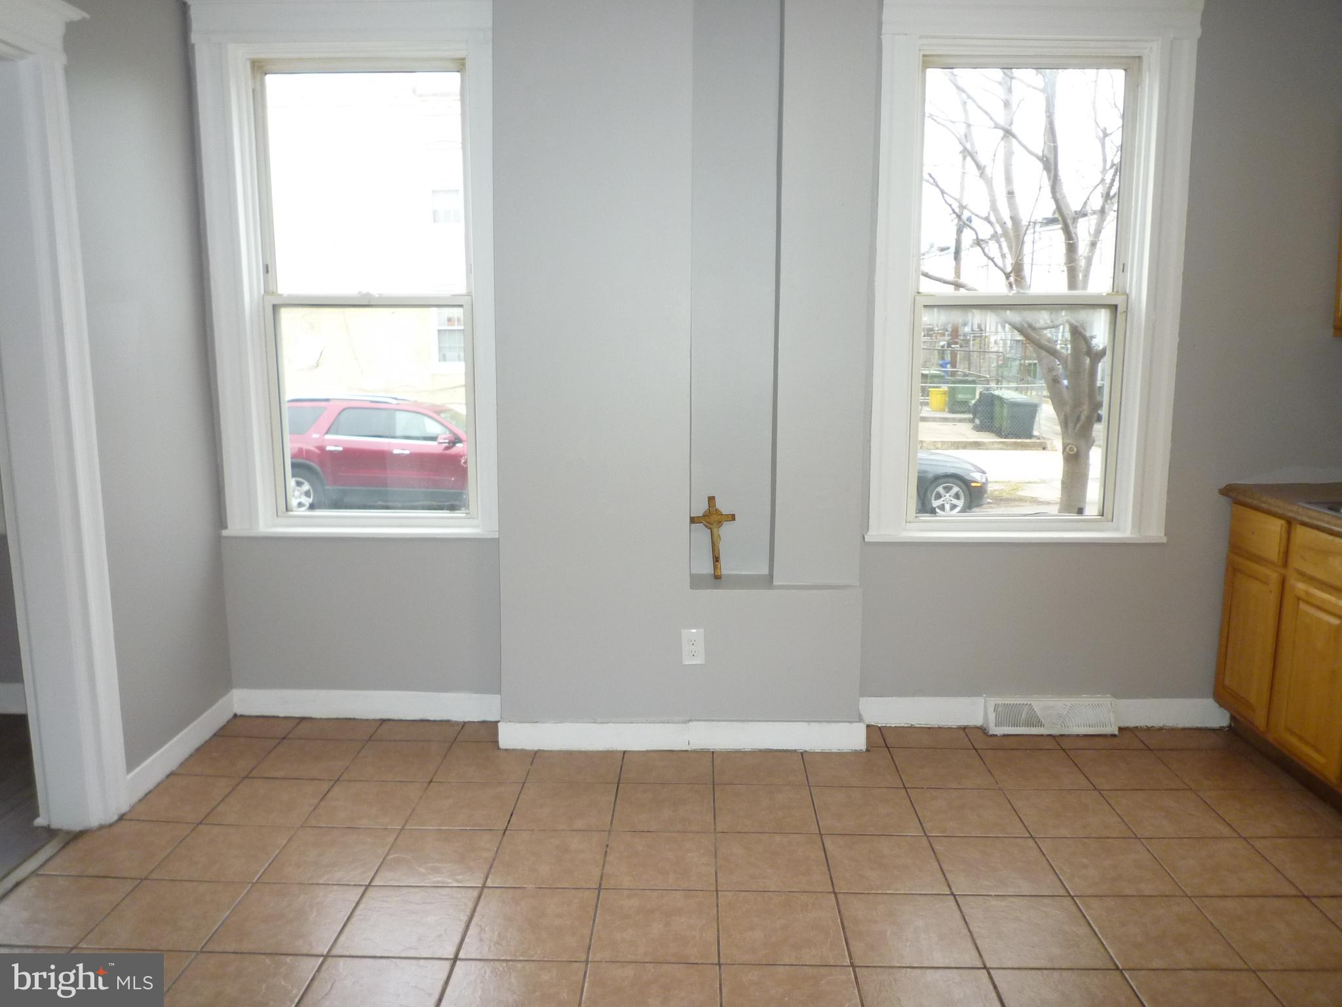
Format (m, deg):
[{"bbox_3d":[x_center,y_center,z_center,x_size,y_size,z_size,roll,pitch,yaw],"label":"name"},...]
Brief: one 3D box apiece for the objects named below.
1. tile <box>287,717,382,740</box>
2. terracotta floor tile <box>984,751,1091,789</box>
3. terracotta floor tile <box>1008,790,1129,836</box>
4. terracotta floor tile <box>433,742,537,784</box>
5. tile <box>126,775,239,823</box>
[{"bbox_3d":[-1.222,0.831,3.531,0.302,0.010,0.184,0,10,2],"label":"tile"},{"bbox_3d":[1.219,0.894,3.252,0.301,0.010,0.301,0,9,2],"label":"terracotta floor tile"},{"bbox_3d":[1.203,0.944,2.950,0.301,0.010,0.301,0,9,2],"label":"terracotta floor tile"},{"bbox_3d":[-0.621,0.878,3.275,0.302,0.010,0.299,0,10,2],"label":"terracotta floor tile"},{"bbox_3d":[-1.512,0.921,3.017,0.251,0.010,0.299,0,9,2],"label":"tile"}]

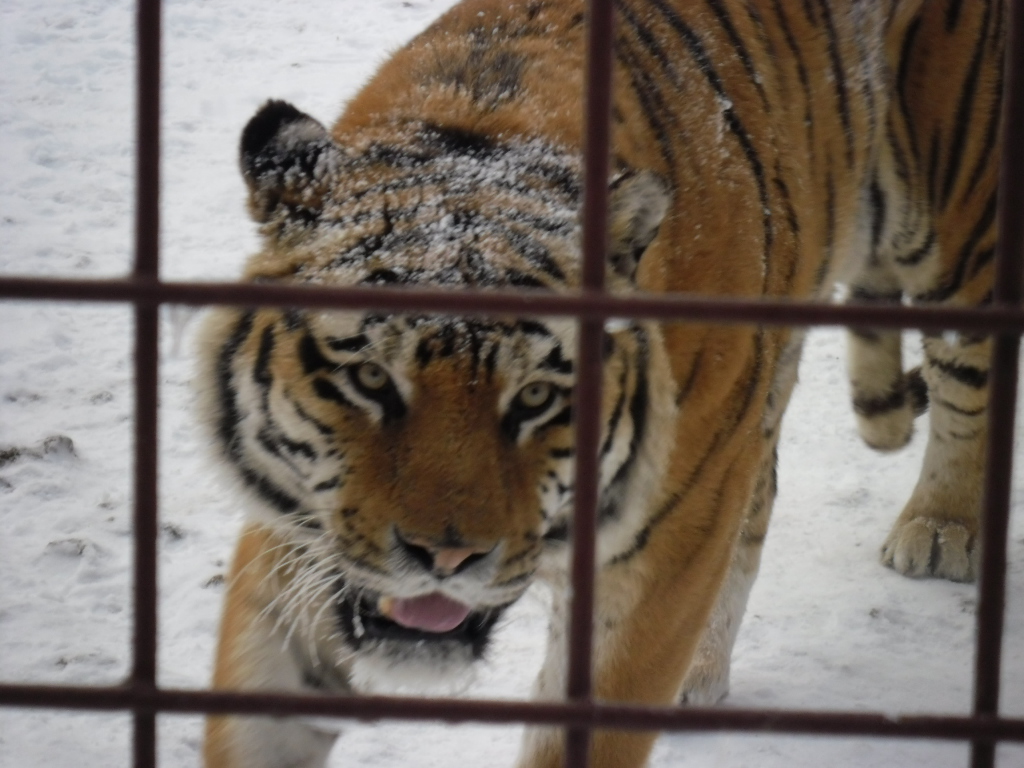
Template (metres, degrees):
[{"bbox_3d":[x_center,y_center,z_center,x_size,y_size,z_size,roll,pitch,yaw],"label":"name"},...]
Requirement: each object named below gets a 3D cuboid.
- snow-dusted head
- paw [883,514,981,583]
[{"bbox_3d":[-0.062,0.007,3.300,0.390,0.420,0.400,6,18,-6],"label":"snow-dusted head"},{"bbox_3d":[0.524,0.184,4.843,0.131,0.075,0.150,5,12,13],"label":"paw"}]

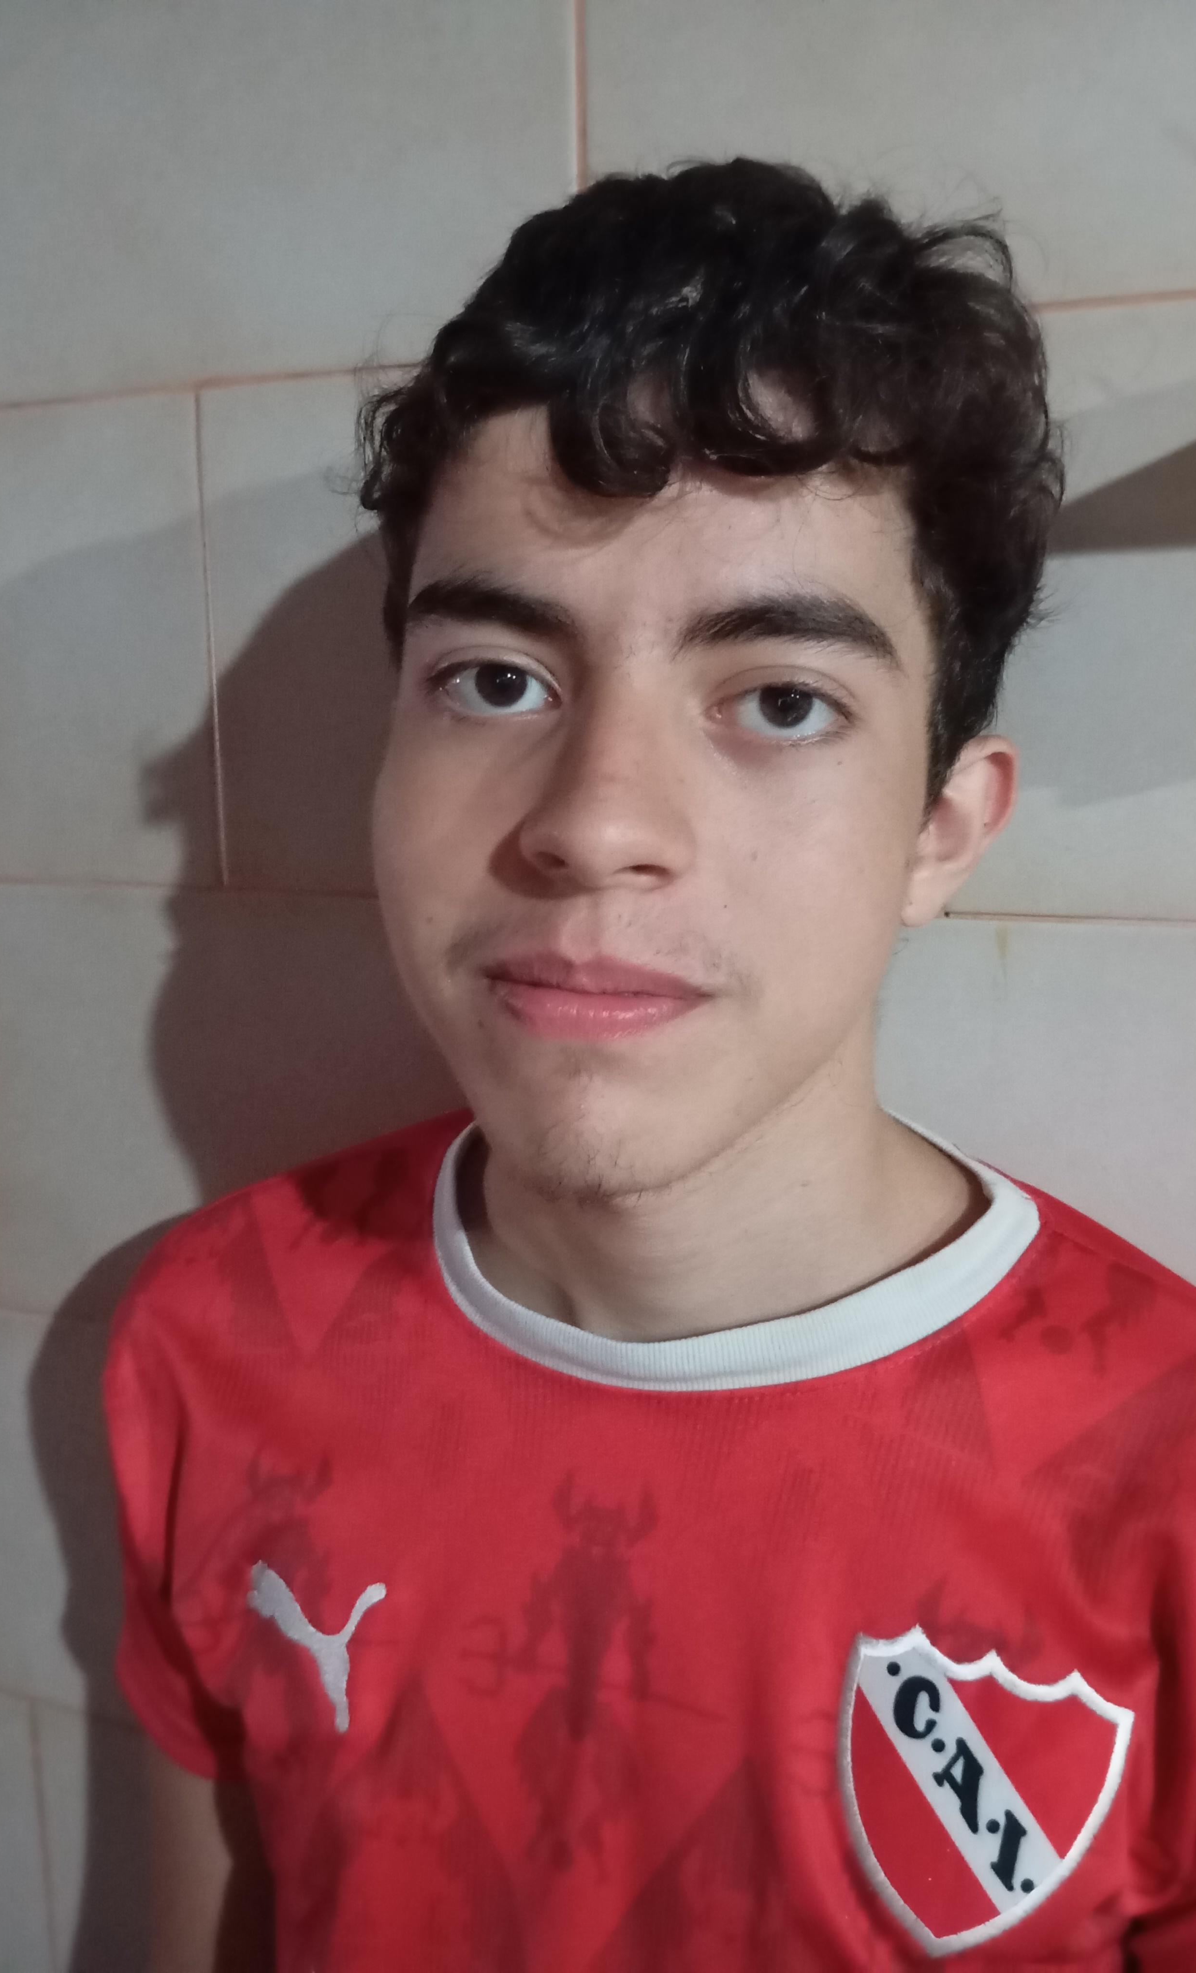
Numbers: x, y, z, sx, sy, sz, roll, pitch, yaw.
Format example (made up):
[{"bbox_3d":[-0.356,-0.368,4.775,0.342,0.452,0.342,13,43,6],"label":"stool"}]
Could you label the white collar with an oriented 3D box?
[{"bbox_3d":[0.038,0.057,0.482,0.182,0.075,0.150,2,9,17],"label":"white collar"}]

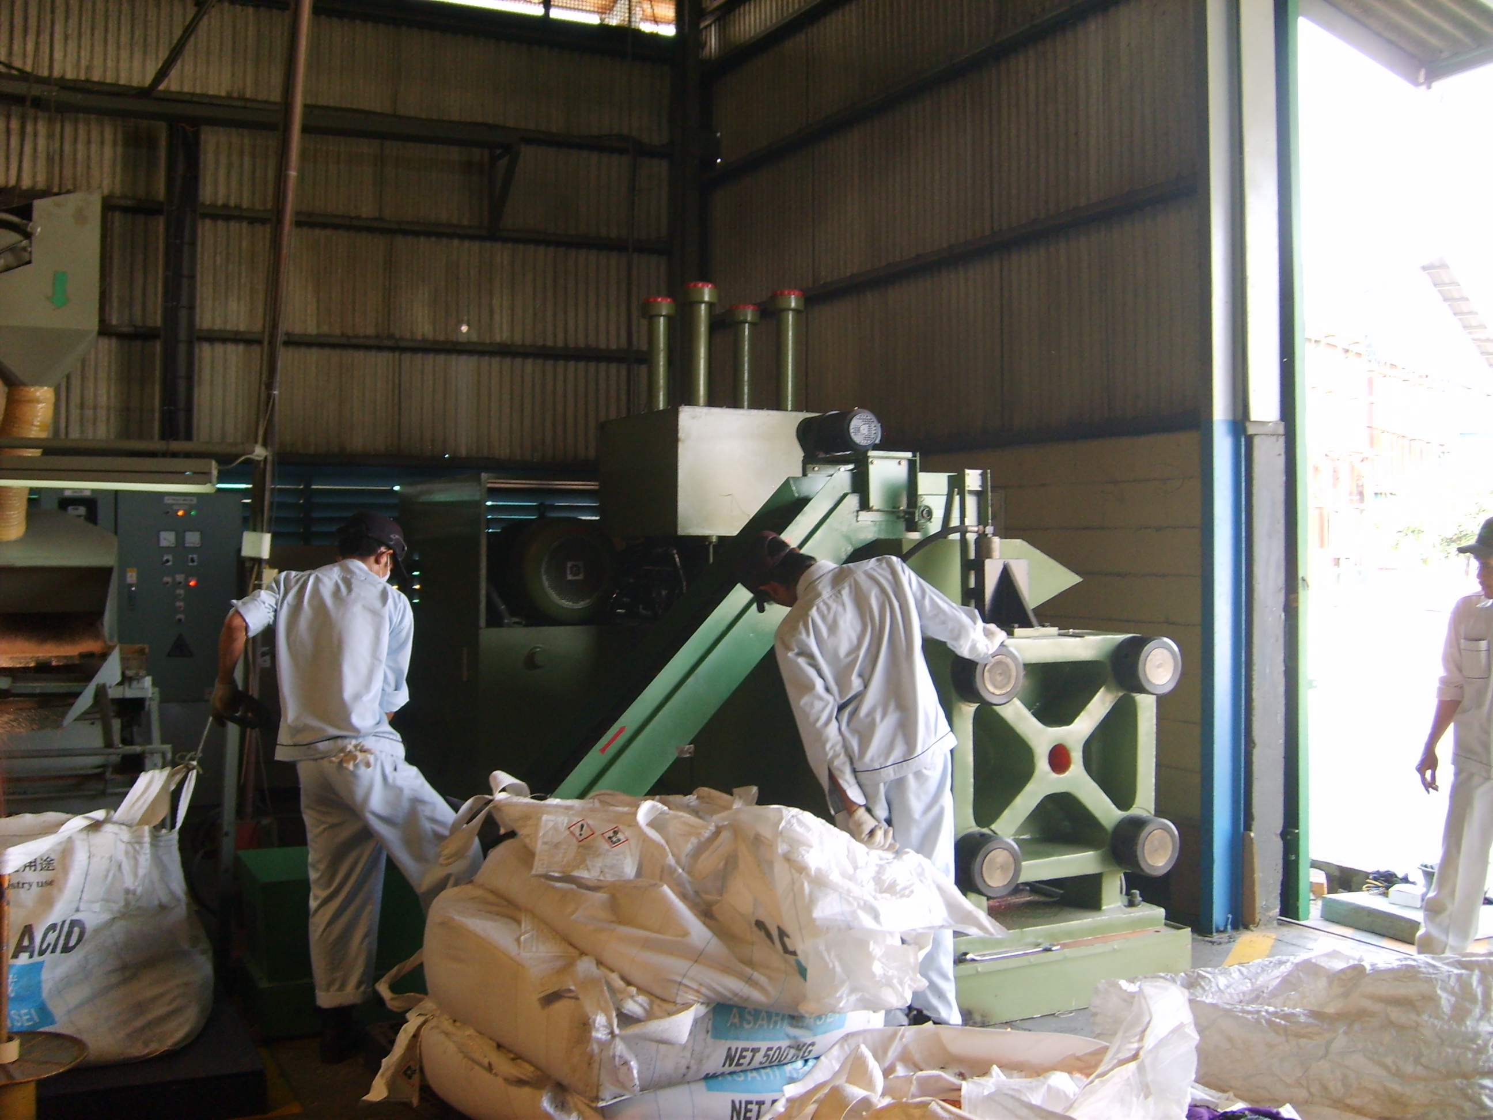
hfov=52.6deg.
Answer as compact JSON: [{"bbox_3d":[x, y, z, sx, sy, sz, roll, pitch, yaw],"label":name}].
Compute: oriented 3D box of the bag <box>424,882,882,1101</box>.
[{"bbox_3d":[-0.244,1.059,4.057,0.920,0.340,0.900,-1,1,-36],"label":"bag"}]

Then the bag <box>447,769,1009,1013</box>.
[{"bbox_3d":[-0.065,0.853,4.034,1.000,0.410,0.920,-1,1,-36],"label":"bag"}]

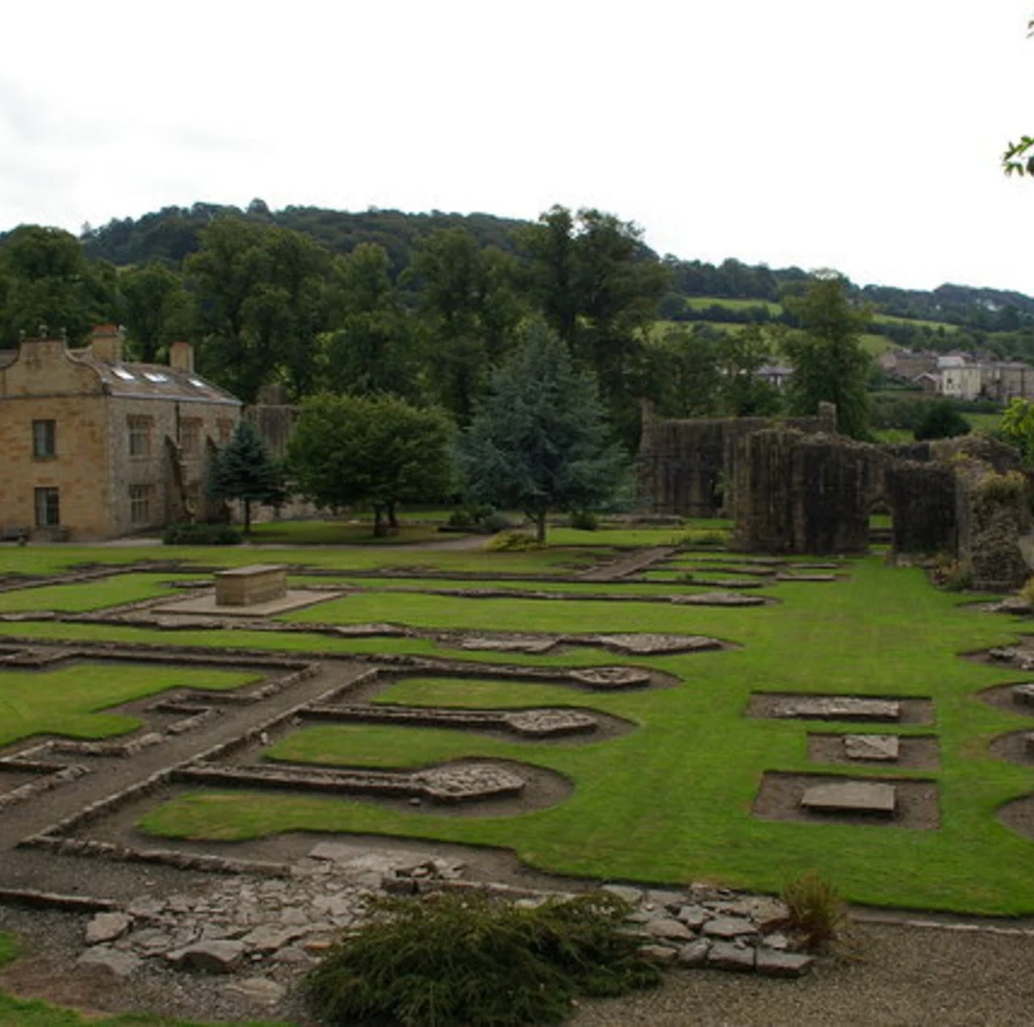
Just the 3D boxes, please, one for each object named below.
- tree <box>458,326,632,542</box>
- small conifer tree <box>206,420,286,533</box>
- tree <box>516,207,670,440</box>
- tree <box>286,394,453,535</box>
[{"bbox_3d":[1.200,-4.020,59.000,8.730,10.860,8.550,-1,4,0],"label":"tree"},{"bbox_3d":[-15.820,-2.220,67.520,4.630,6.580,4.630,-1,4,0],"label":"small conifer tree"},{"bbox_3d":[6.290,-13.020,98.180,12.940,25.670,12.300,-1,4,0],"label":"tree"},{"bbox_3d":[-8.110,-2.660,63.410,8.970,7.800,8.520,-1,4,0],"label":"tree"}]

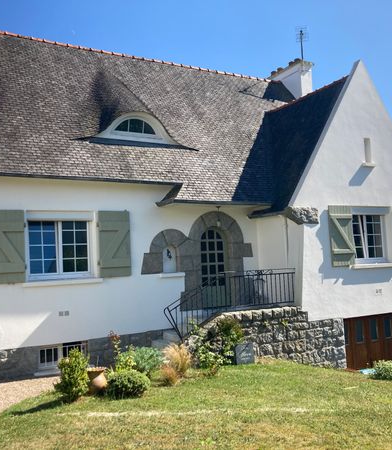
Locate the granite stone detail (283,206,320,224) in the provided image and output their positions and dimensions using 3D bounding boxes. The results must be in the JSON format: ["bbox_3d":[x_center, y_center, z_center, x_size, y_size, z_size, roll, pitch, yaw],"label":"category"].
[{"bbox_3d":[2.341,-0.205,10.835,0.848,0.389,0.283,0,-5,-32],"label":"granite stone detail"}]

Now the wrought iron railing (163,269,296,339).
[{"bbox_3d":[0.848,1.625,10.322,3.397,1.244,0.080,0,-6,-30],"label":"wrought iron railing"}]

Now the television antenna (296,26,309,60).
[{"bbox_3d":[3.756,-6.337,17.036,0.420,1.200,0.550,-4,-5,14],"label":"television antenna"}]

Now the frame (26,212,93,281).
[{"bbox_3d":[-2.859,0.438,10.227,1.454,1.434,0.152,0,-5,-32],"label":"frame"}]

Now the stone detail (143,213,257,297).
[{"bbox_3d":[0.070,0.796,12.011,3.202,2.262,0.303,0,-5,-32],"label":"stone detail"}]

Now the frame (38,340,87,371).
[{"bbox_3d":[-2.623,2.586,9.666,0.974,0.467,0.100,0,-6,-30],"label":"frame"}]

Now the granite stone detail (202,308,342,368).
[{"bbox_3d":[1.601,2.476,10.253,3.939,1.495,0.404,0,-5,-32],"label":"granite stone detail"}]

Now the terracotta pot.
[{"bbox_3d":[-1.568,2.451,7.649,0.313,0.424,0.313,-3,-4,0],"label":"terracotta pot"}]

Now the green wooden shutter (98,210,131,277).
[{"bbox_3d":[-1.709,0.395,10.315,0.684,1.385,0.060,0,-6,-30],"label":"green wooden shutter"}]

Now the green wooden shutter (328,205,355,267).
[{"bbox_3d":[3.425,0.264,11.340,0.758,1.424,0.050,0,-5,-32],"label":"green wooden shutter"}]

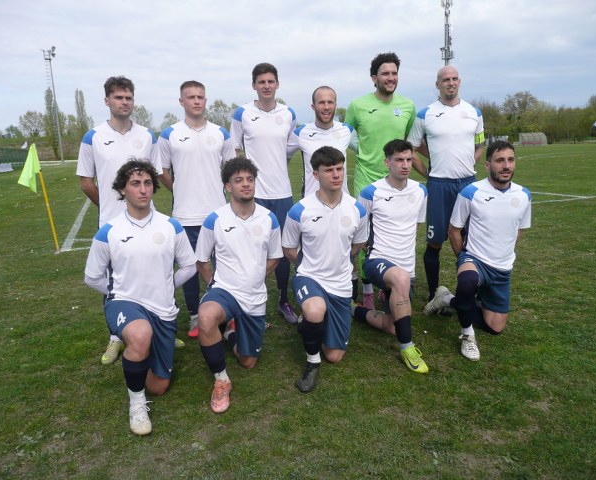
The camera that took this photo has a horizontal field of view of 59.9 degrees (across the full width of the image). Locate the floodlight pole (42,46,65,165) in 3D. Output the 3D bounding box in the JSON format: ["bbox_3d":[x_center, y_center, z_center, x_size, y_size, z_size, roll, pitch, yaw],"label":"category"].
[{"bbox_3d":[-35.342,-19.453,75.491,1.900,16.690,1.600,0,11,15],"label":"floodlight pole"}]

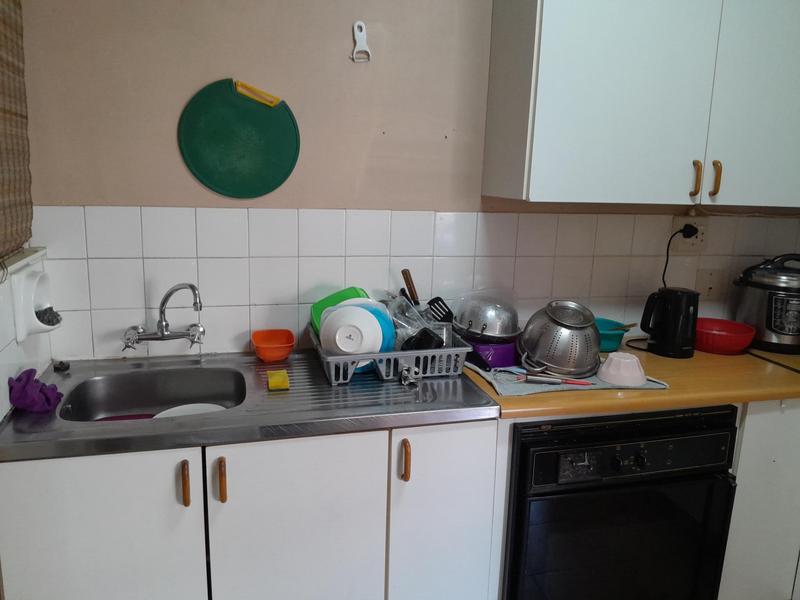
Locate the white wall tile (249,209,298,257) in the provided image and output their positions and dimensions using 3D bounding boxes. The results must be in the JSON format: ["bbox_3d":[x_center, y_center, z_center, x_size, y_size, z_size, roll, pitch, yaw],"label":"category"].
[{"bbox_3d":[-0.397,-0.210,1.892,0.150,0.150,0.010,-1,10,-14],"label":"white wall tile"}]

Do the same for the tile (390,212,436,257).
[{"bbox_3d":[0.044,-0.218,1.998,0.150,0.150,0.008,-1,10,-15],"label":"tile"}]

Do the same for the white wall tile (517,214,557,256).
[{"bbox_3d":[0.479,-0.225,2.084,0.149,0.148,0.008,-1,11,-15],"label":"white wall tile"}]

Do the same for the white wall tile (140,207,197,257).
[{"bbox_3d":[-0.693,-0.202,1.816,0.150,0.150,0.010,-1,10,-14],"label":"white wall tile"}]

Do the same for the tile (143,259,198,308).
[{"bbox_3d":[-0.686,-0.051,1.810,0.149,0.148,0.008,-1,11,-15],"label":"tile"}]

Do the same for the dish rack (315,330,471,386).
[{"bbox_3d":[-0.036,0.154,1.784,0.420,0.097,0.350,-1,10,-15],"label":"dish rack"}]

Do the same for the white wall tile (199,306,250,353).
[{"bbox_3d":[-0.552,0.094,1.907,0.150,0.150,0.010,-1,10,-14],"label":"white wall tile"}]

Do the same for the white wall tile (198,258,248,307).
[{"bbox_3d":[-0.548,-0.056,1.881,0.150,0.150,0.010,-1,10,-14],"label":"white wall tile"}]

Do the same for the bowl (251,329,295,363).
[{"bbox_3d":[-0.390,0.146,1.851,0.124,0.073,0.130,-1,10,-15],"label":"bowl"}]

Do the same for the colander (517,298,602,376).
[{"bbox_3d":[0.489,0.099,1.783,0.257,0.139,0.307,31,36,32],"label":"colander"}]

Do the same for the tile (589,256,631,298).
[{"bbox_3d":[0.779,-0.086,2.232,0.150,0.150,0.010,-1,11,-14],"label":"tile"}]

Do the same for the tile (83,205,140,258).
[{"bbox_3d":[-0.847,-0.200,1.783,0.150,0.150,0.010,-1,11,-14],"label":"tile"}]

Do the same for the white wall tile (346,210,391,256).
[{"bbox_3d":[-0.102,-0.212,1.933,0.149,0.148,0.008,-1,11,-15],"label":"white wall tile"}]

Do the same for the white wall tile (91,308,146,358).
[{"bbox_3d":[-0.848,0.102,1.831,0.150,0.148,0.010,-1,10,-14],"label":"white wall tile"}]

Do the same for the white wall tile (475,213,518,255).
[{"bbox_3d":[0.337,-0.226,2.088,0.150,0.150,0.010,-1,11,-14],"label":"white wall tile"}]

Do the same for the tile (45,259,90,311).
[{"bbox_3d":[-0.973,-0.044,1.771,0.117,0.150,0.010,-1,10,-14],"label":"tile"}]

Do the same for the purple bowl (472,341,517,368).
[{"bbox_3d":[0.284,0.149,1.907,0.175,0.088,0.175,-1,11,-14],"label":"purple bowl"}]

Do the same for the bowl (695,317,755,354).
[{"bbox_3d":[1.122,0.132,2.142,0.245,0.080,0.245,2,11,0],"label":"bowl"}]

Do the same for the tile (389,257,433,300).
[{"bbox_3d":[0.041,-0.069,2.025,0.150,0.150,0.008,-1,10,-15],"label":"tile"}]

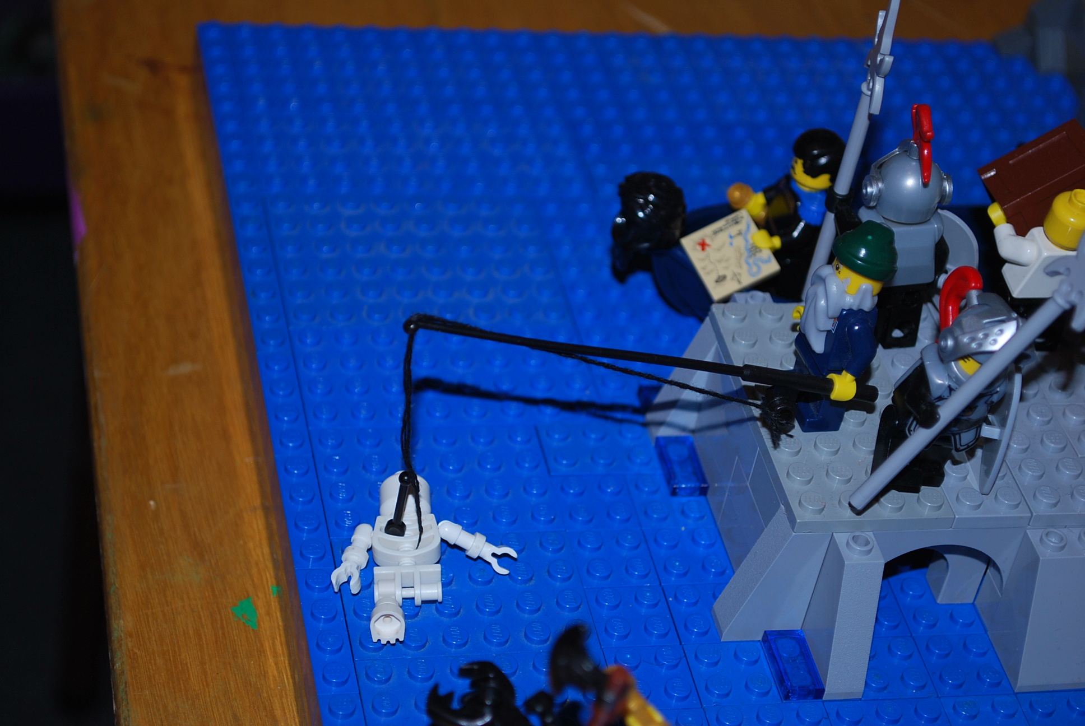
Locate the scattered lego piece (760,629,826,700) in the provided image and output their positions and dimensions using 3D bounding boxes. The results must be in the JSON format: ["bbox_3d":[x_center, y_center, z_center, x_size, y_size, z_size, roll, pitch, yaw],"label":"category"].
[{"bbox_3d":[0.048,0.058,0.478,0.008,0.003,0.016,-1,41,-15],"label":"scattered lego piece"}]

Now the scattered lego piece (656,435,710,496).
[{"bbox_3d":[0.029,0.022,0.518,0.008,0.003,0.016,-1,41,-15],"label":"scattered lego piece"}]

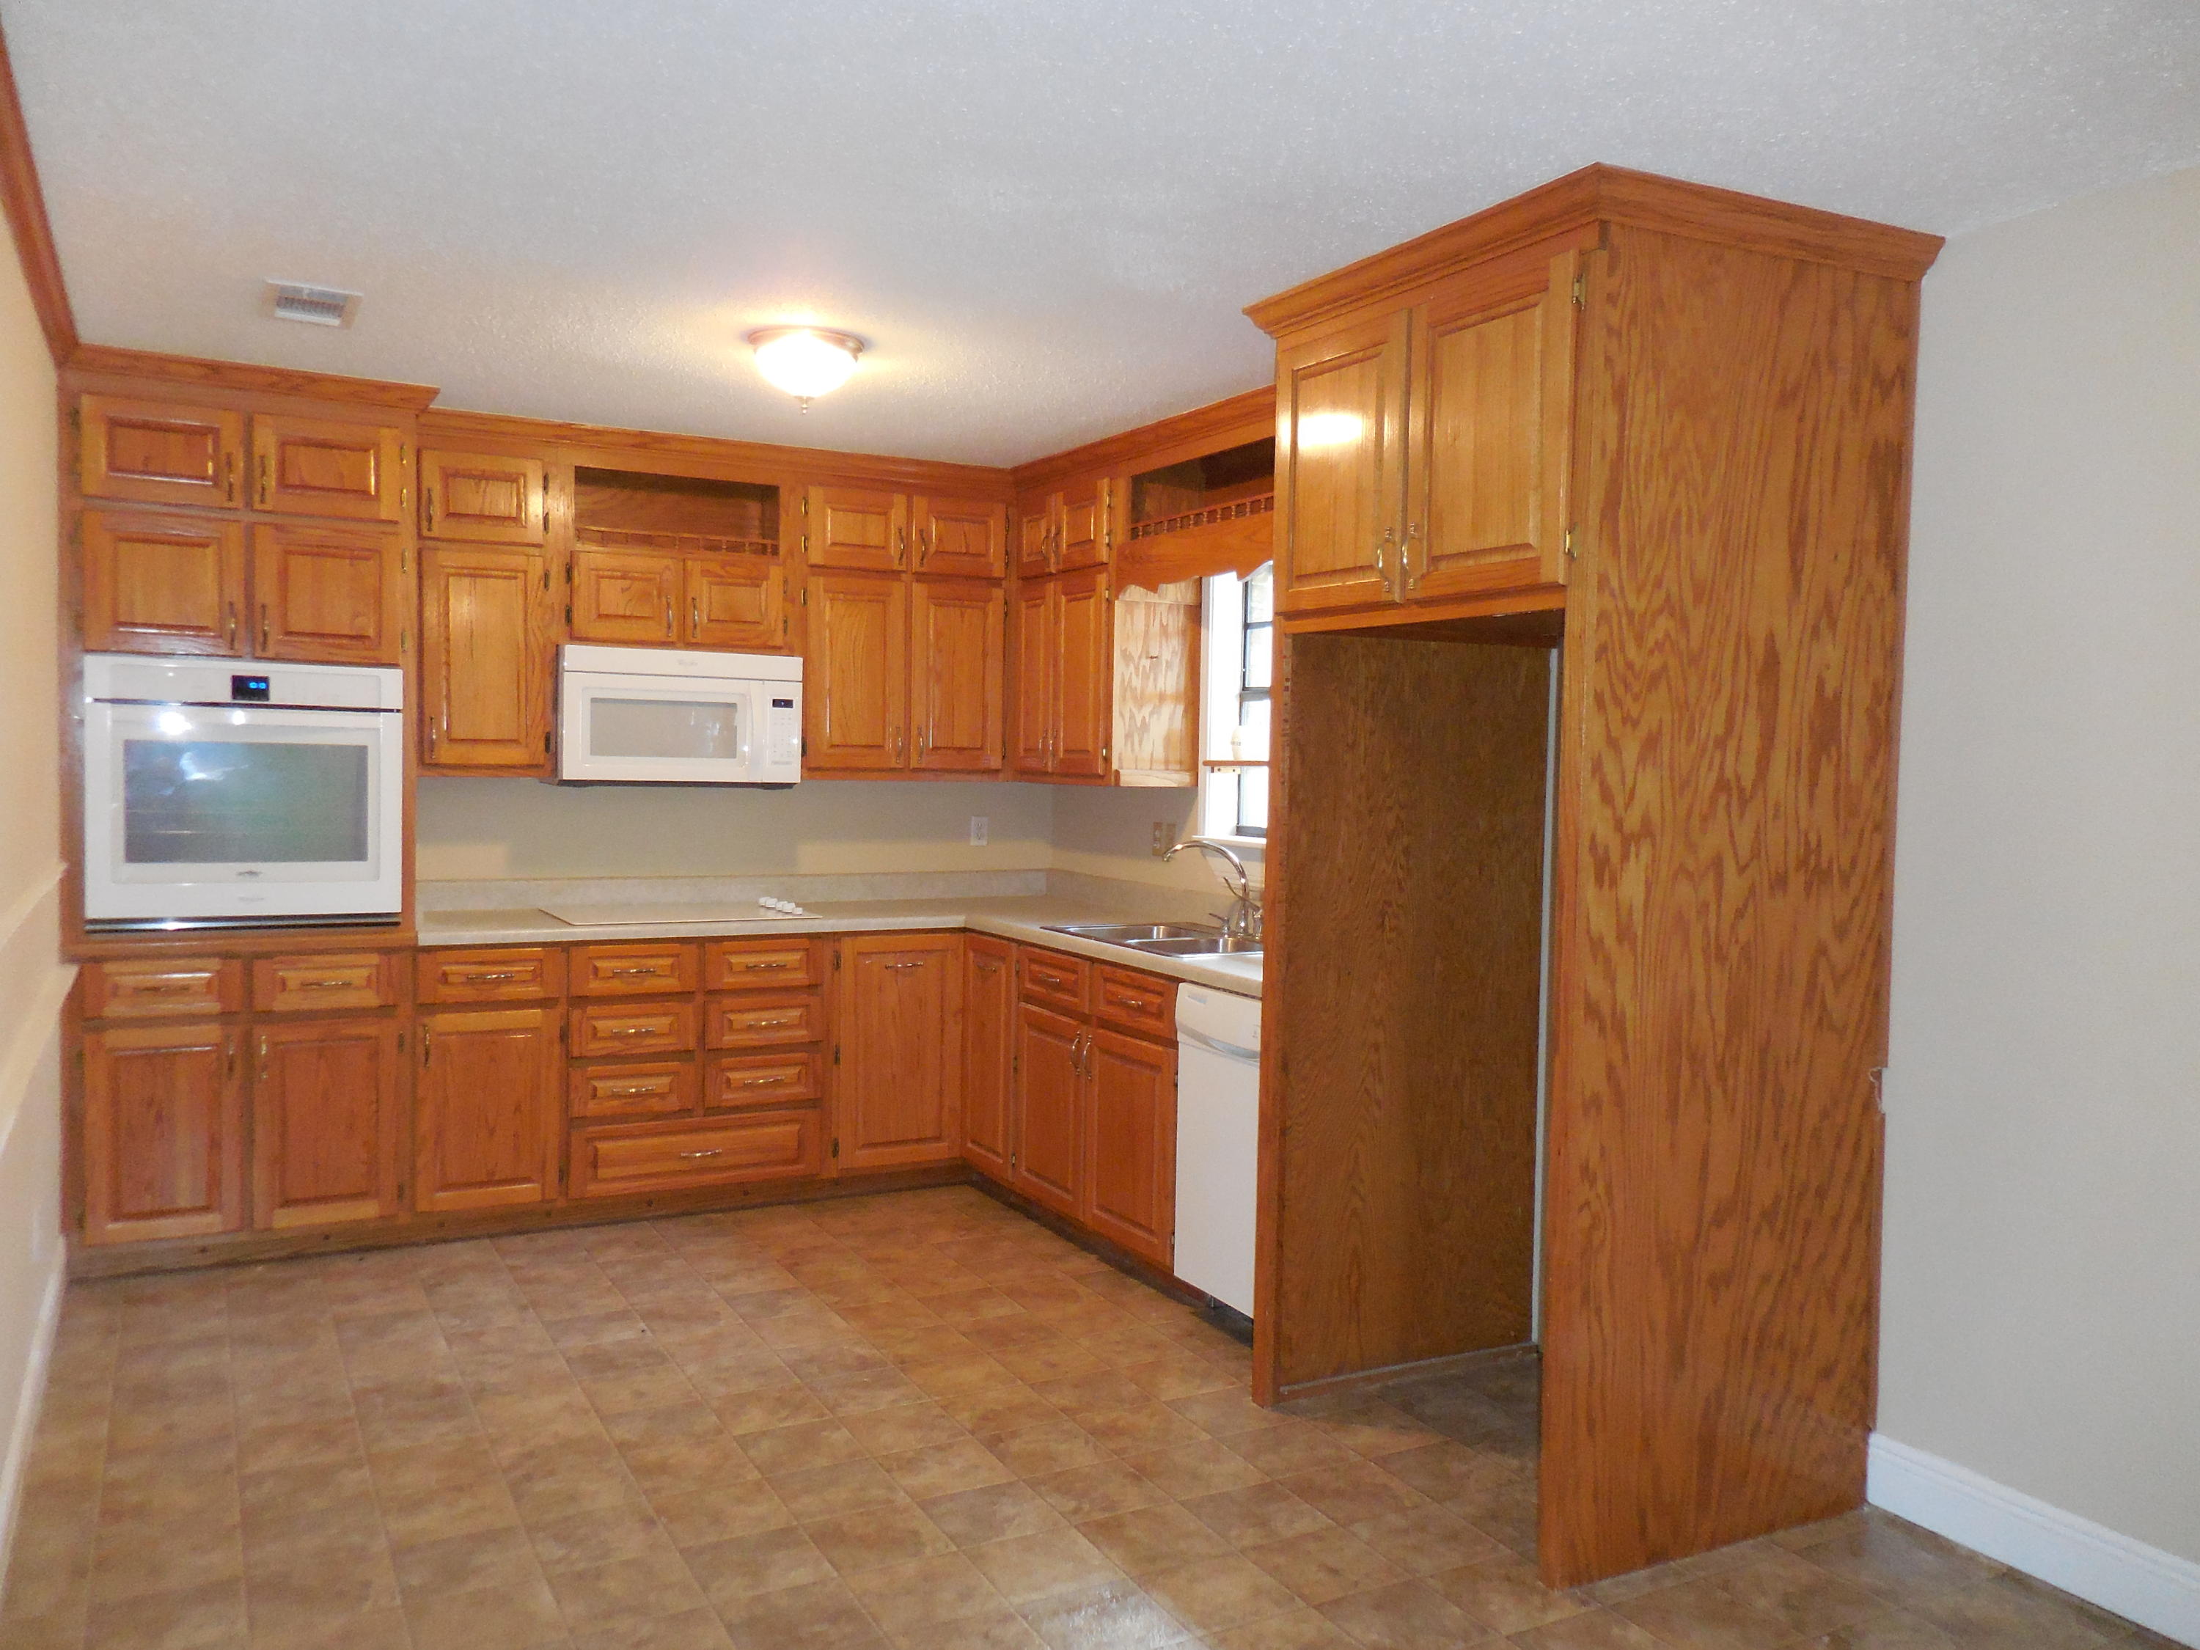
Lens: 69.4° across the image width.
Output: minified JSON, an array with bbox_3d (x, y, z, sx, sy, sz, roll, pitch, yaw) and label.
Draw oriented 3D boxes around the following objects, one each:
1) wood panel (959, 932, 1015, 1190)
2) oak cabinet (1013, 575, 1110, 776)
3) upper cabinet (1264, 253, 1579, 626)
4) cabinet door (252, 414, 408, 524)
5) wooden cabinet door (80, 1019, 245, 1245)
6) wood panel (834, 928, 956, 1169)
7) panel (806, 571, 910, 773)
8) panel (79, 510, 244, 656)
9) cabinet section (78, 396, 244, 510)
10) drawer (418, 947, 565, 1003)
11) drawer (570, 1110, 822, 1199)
[{"bbox_3d":[-0.113,0.748,5.272,0.590,0.735,0.380,0,3,-29],"label":"wood panel"},{"bbox_3d":[-0.009,-0.497,5.412,0.330,0.655,0.670,0,3,-29],"label":"oak cabinet"},{"bbox_3d":[0.904,-0.725,3.293,0.720,0.640,0.900,0,3,-29],"label":"upper cabinet"},{"bbox_3d":[-2.128,-0.978,4.380,0.363,0.263,0.025,0,3,-25],"label":"cabinet door"},{"bbox_3d":[-2.521,0.828,4.287,0.368,0.575,0.040,0,3,-27],"label":"wooden cabinet door"},{"bbox_3d":[-0.750,0.723,5.421,0.416,0.748,0.520,0,3,-24],"label":"wood panel"},{"bbox_3d":[-0.824,-0.506,5.393,0.351,0.638,0.025,0,3,-25],"label":"panel"},{"bbox_3d":[-2.488,-0.638,4.228,0.367,0.365,0.025,0,3,-25],"label":"panel"},{"bbox_3d":[-2.481,-0.982,4.216,0.367,0.260,0.040,0,3,-27],"label":"cabinet section"},{"bbox_3d":[-1.856,0.427,4.791,0.389,0.156,0.380,0,3,-27],"label":"drawer"},{"bbox_3d":[-1.327,1.012,5.118,0.766,0.211,0.420,0,3,-24],"label":"drawer"}]

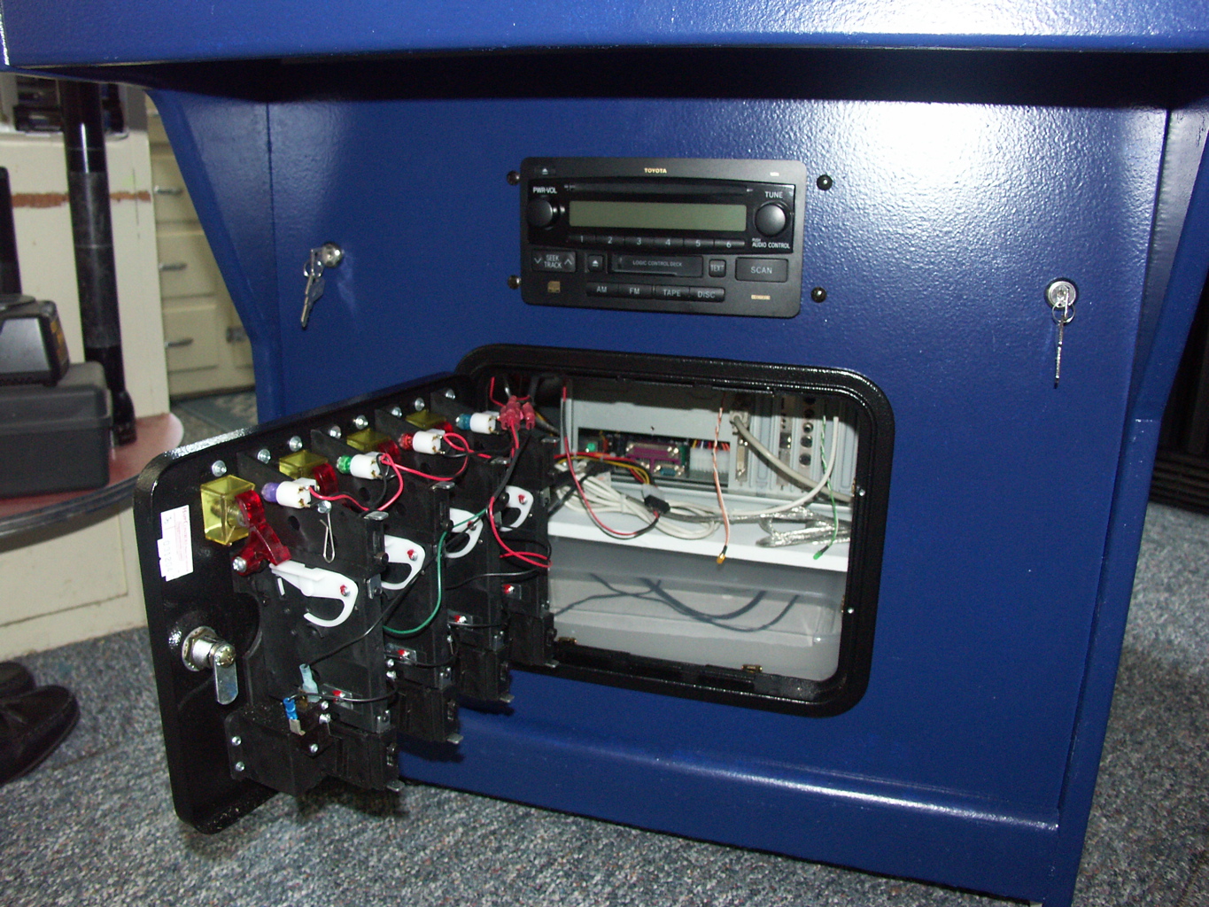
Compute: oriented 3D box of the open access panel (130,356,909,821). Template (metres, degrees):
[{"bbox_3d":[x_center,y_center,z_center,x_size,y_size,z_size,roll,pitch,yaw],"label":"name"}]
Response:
[{"bbox_3d":[-0.025,0.092,0.618,0.382,0.271,0.315,5,17,16],"label":"open access panel"}]

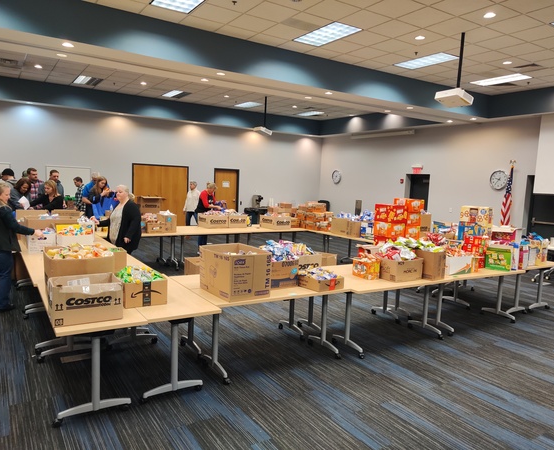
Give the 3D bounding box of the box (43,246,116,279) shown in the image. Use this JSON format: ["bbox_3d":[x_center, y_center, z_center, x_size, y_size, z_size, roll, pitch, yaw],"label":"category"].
[{"bbox_3d":[-1.653,0.415,3.889,0.440,0.390,0.620,-1,6,-32],"label":"box"}]

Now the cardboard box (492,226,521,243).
[{"bbox_3d":[3.329,0.162,6.778,0.230,0.260,0.310,-1,6,-32],"label":"cardboard box"}]

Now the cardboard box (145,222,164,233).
[{"bbox_3d":[-2.302,0.052,8.773,0.290,0.170,0.320,-1,6,-30],"label":"cardboard box"}]

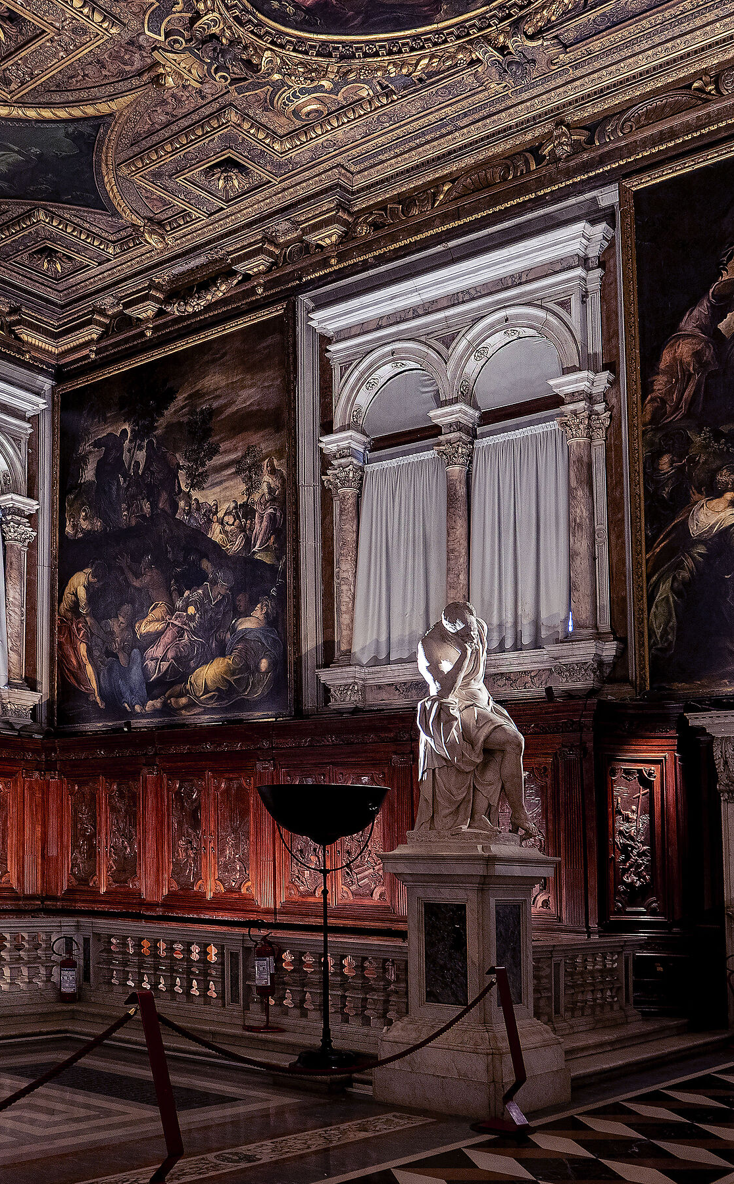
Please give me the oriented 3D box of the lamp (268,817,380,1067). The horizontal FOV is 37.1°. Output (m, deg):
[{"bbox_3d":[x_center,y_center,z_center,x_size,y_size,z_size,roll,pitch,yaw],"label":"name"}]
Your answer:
[{"bbox_3d":[-0.269,2.426,7.923,0.840,1.878,0.840,1,-13,0],"label":"lamp"}]

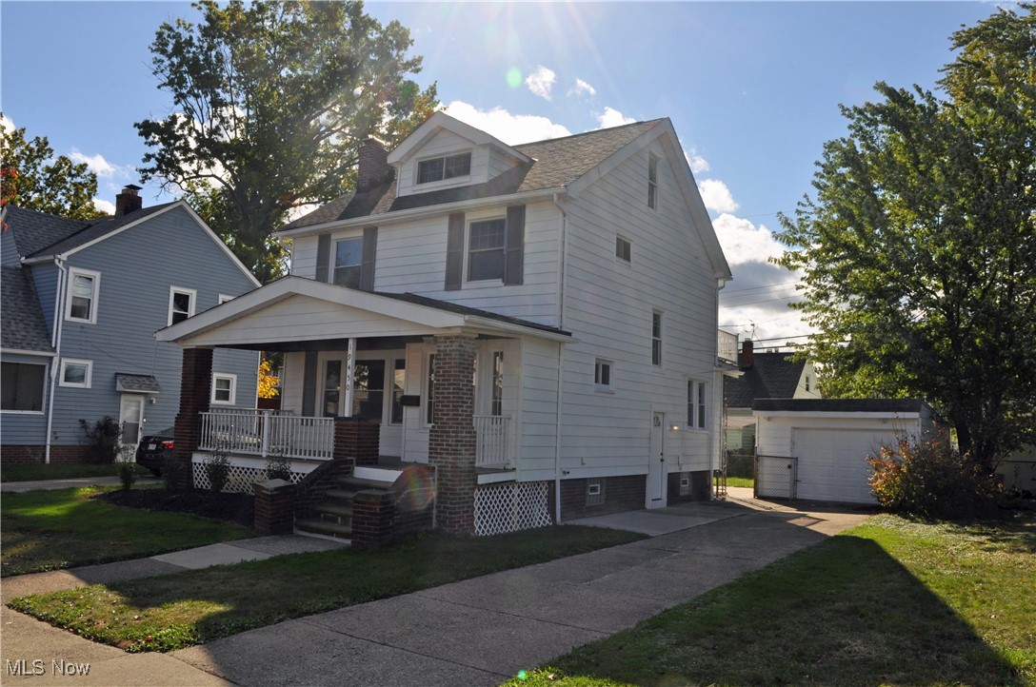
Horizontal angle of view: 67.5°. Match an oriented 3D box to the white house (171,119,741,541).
[{"bbox_3d":[-0.890,-0.854,19.095,8.530,9.150,11.700,-1,-7,35],"label":"white house"}]

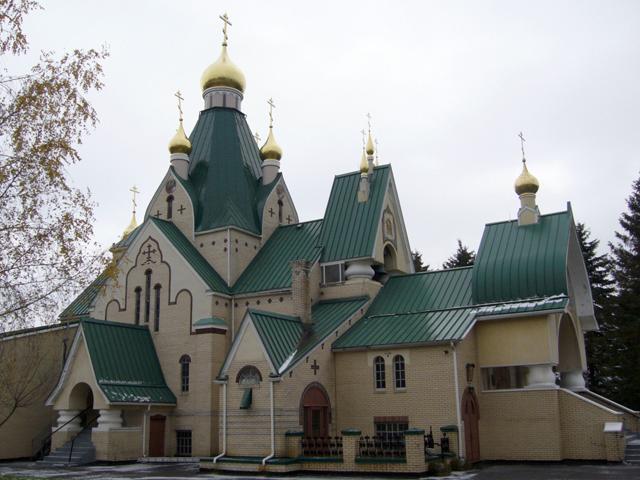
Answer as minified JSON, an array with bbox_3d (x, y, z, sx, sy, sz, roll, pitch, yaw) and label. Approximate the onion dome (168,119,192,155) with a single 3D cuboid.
[{"bbox_3d":[-7.648,-5.587,35.277,1.221,1.970,1.221,-2,-15,0],"label":"onion dome"}]

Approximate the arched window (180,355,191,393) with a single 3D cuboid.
[{"bbox_3d":[-6.148,6.117,29.683,0.564,1.711,0.150,-10,-17,28],"label":"arched window"}]

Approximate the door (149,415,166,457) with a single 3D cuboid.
[{"bbox_3d":[-7.089,8.585,28.304,0.140,1.842,0.980,-10,-17,28],"label":"door"}]

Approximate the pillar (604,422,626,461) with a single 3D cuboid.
[{"bbox_3d":[9.869,6.761,21.682,0.474,1.237,0.500,-10,-17,28],"label":"pillar"}]

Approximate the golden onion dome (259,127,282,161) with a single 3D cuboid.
[{"bbox_3d":[-2.761,-5.342,36.386,1.231,1.970,1.231,-2,-15,0],"label":"golden onion dome"}]

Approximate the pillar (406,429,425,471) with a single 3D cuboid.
[{"bbox_3d":[2.846,6.265,19.290,0.453,1.239,0.453,-10,-17,29],"label":"pillar"}]

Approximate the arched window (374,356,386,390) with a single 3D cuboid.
[{"bbox_3d":[2.256,4.923,23.855,0.483,1.202,0.177,-10,-17,29],"label":"arched window"}]

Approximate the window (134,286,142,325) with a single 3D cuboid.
[{"bbox_3d":[-8.941,3.391,31.987,0.470,2.170,0.150,-10,-17,28],"label":"window"}]

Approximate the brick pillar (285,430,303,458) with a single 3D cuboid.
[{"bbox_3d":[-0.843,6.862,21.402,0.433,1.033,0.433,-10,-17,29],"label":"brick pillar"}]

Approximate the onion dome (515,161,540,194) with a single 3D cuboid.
[{"bbox_3d":[9.059,-2.661,28.224,1.083,1.527,1.083,-10,-17,29],"label":"onion dome"}]

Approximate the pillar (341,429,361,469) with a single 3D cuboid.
[{"bbox_3d":[1.017,6.573,20.334,0.443,1.249,0.443,-10,-17,29],"label":"pillar"}]

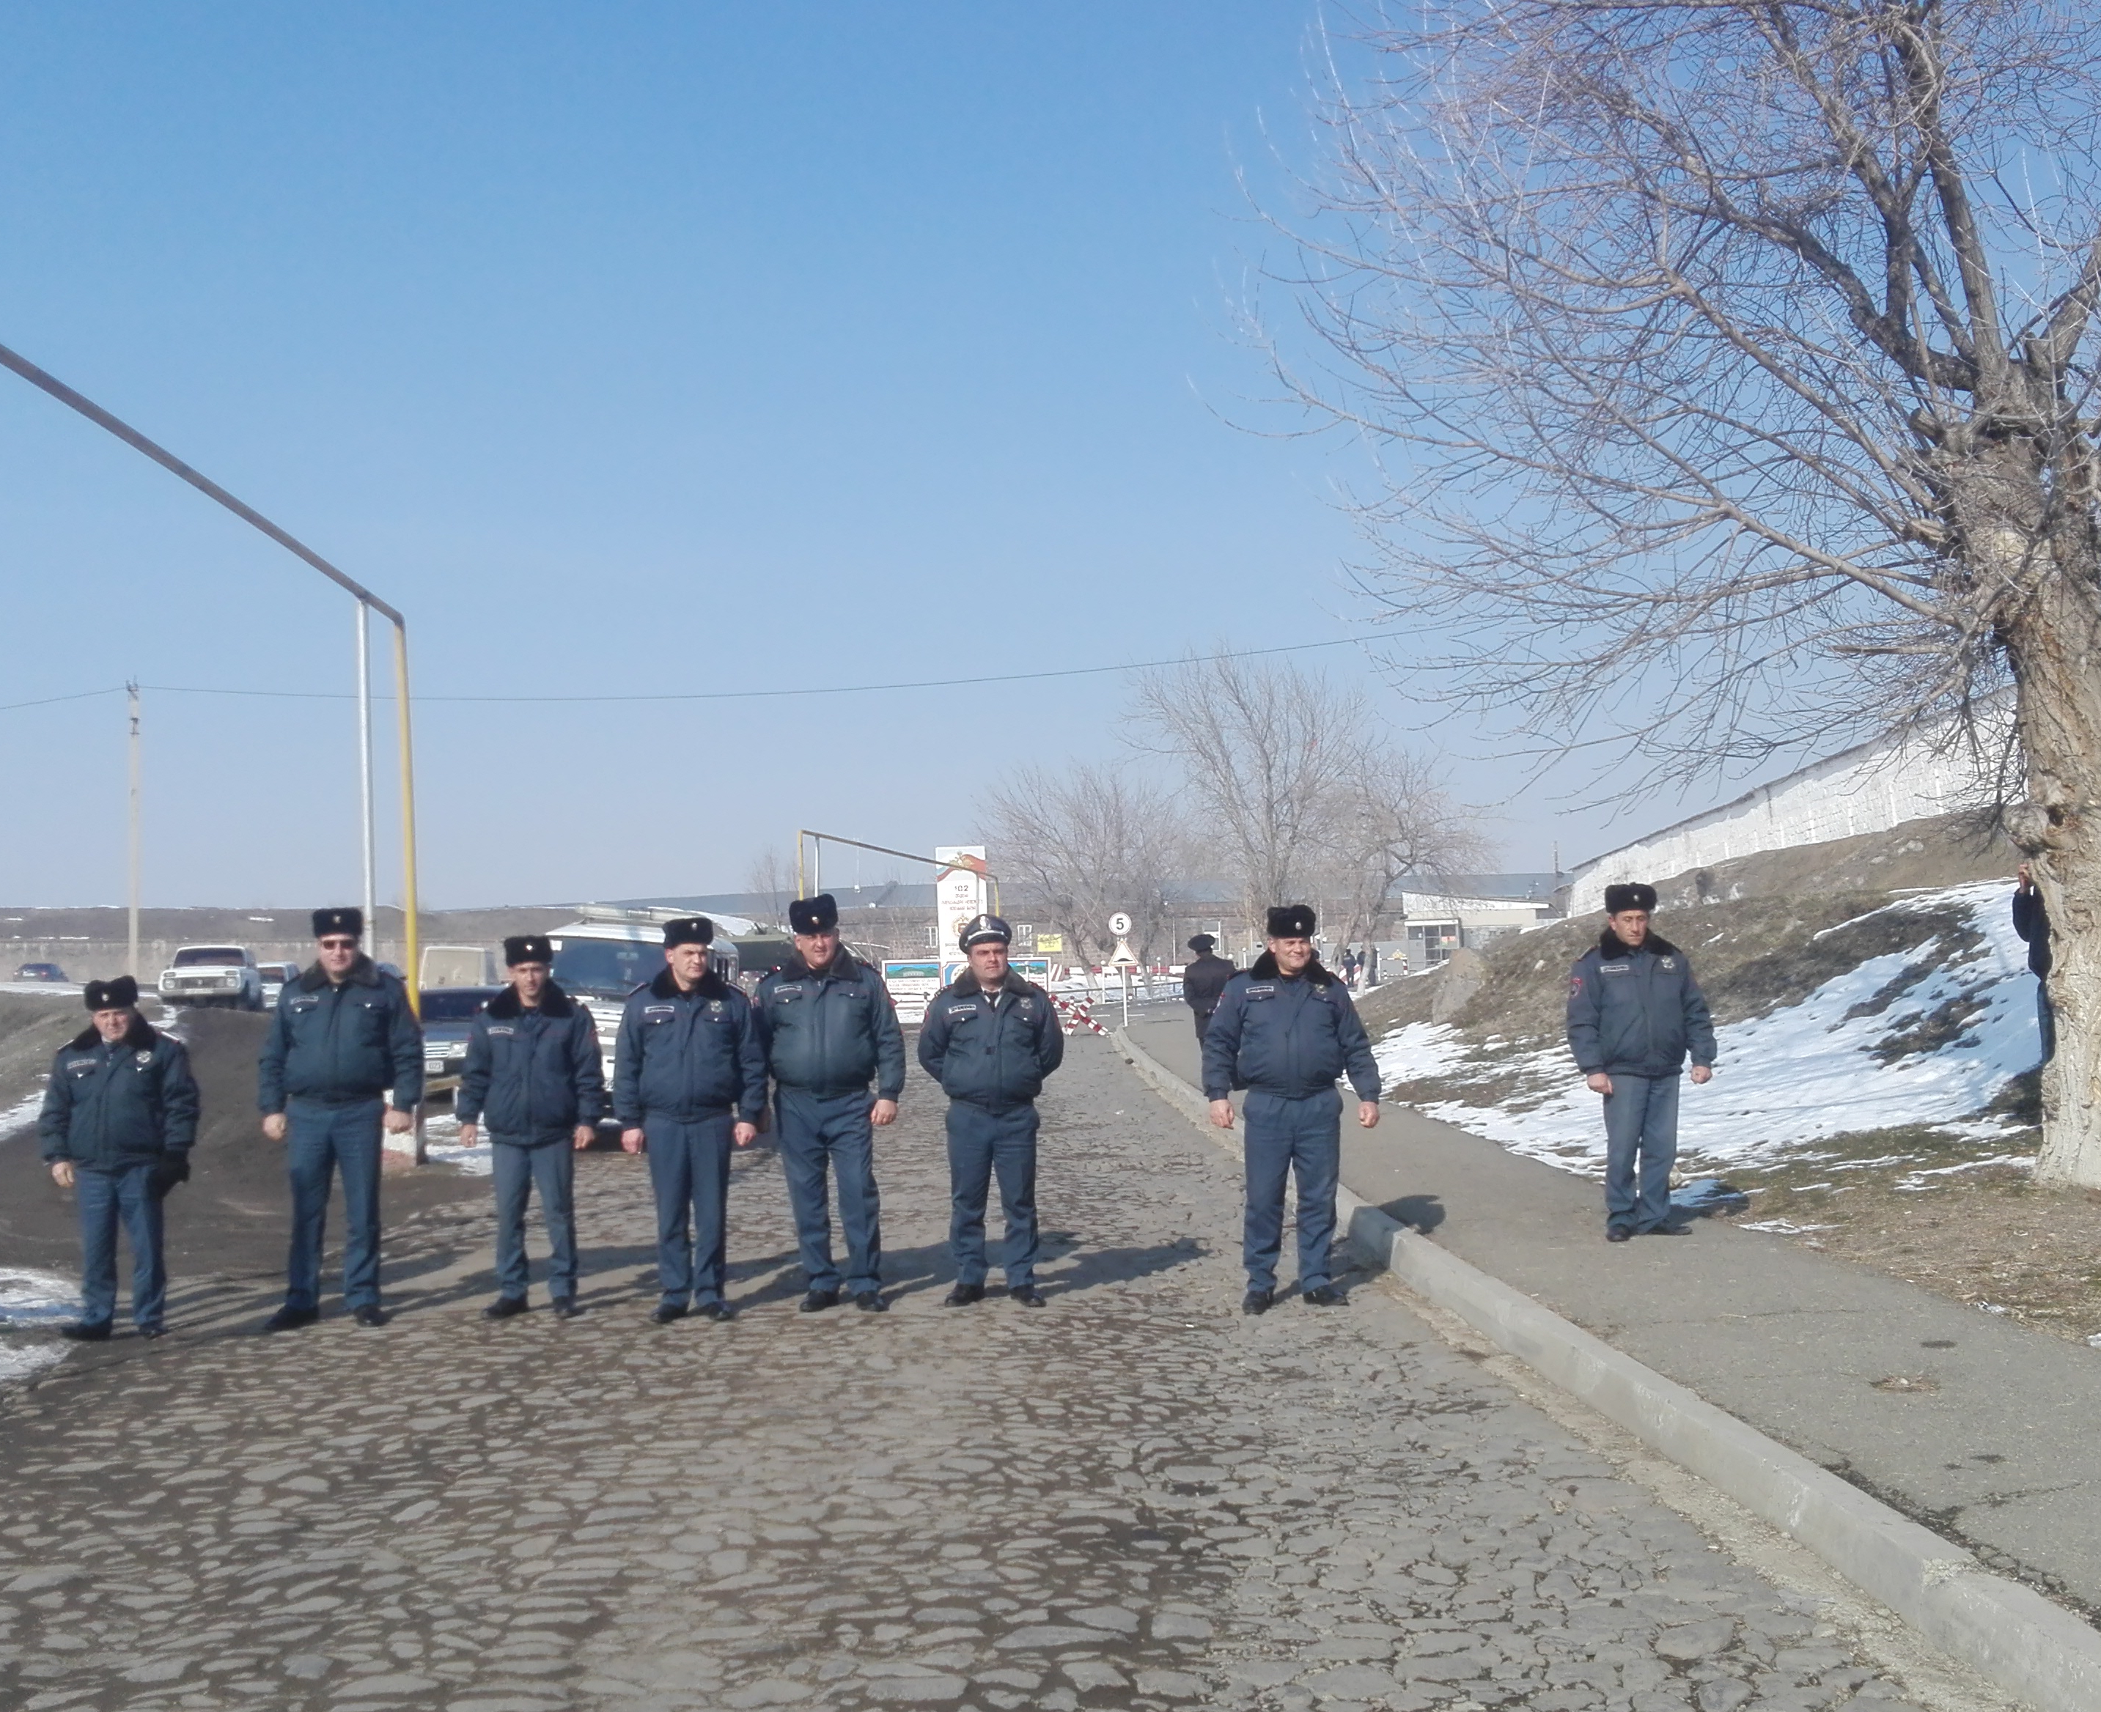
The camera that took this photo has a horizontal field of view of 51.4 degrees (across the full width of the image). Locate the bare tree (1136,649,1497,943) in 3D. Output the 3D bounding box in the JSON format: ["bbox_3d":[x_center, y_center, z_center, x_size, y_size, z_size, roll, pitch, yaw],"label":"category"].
[{"bbox_3d":[9.830,-1.314,83.000,13.771,12.959,11.500,-2,-2,0],"label":"bare tree"}]

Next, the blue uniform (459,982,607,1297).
[{"bbox_3d":[-2.427,1.336,10.200,0.680,1.515,0.380,-1,-2,-10],"label":"blue uniform"}]

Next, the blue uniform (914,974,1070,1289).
[{"bbox_3d":[-0.271,1.286,10.150,0.666,1.463,0.380,-2,-2,-3],"label":"blue uniform"}]

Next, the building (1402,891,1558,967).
[{"bbox_3d":[22.533,4.018,115.000,8.300,4.200,6.000,-2,-3,9],"label":"building"}]

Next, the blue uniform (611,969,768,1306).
[{"bbox_3d":[-1.662,1.295,10.050,0.702,1.558,0.380,-1,-2,-8],"label":"blue uniform"}]

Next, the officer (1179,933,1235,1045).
[{"bbox_3d":[1.778,1.688,23.600,0.570,1.690,0.360,-2,-3,6],"label":"officer"}]

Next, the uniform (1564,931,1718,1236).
[{"bbox_3d":[2.856,1.106,10.550,0.680,1.470,0.380,-2,-3,-6],"label":"uniform"}]

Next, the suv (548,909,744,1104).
[{"bbox_3d":[-4.422,1.714,23.846,1.860,2.150,4.800,-2,-2,-5],"label":"suv"}]

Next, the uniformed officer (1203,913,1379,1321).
[{"bbox_3d":[1.080,1.139,9.750,0.770,1.810,0.400,-2,-3,0],"label":"uniformed officer"}]

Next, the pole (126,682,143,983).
[{"bbox_3d":[-24.312,-0.602,58.000,0.240,8.100,0.240,-1,-3,-11],"label":"pole"}]

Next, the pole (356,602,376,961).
[{"bbox_3d":[-6.105,0.170,19.500,0.100,4.950,0.100,-2,-2,-5],"label":"pole"}]

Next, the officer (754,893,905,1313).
[{"bbox_3d":[-1.021,1.135,10.000,0.680,1.880,0.400,-2,-3,-3],"label":"officer"}]

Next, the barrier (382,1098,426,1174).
[{"bbox_3d":[-5.118,1.964,17.300,0.260,1.060,0.260,-2,-3,-3],"label":"barrier"}]

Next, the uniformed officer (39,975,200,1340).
[{"bbox_3d":[-4.284,1.388,10.050,0.724,1.649,0.420,-1,-3,-12],"label":"uniformed officer"}]

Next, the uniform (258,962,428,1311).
[{"bbox_3d":[-3.264,1.300,10.050,0.745,1.613,0.380,-1,-3,-13],"label":"uniform"}]

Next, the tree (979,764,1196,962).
[{"bbox_3d":[1.310,0.830,80.000,7.947,8.473,7.600,-2,-2,0],"label":"tree"}]

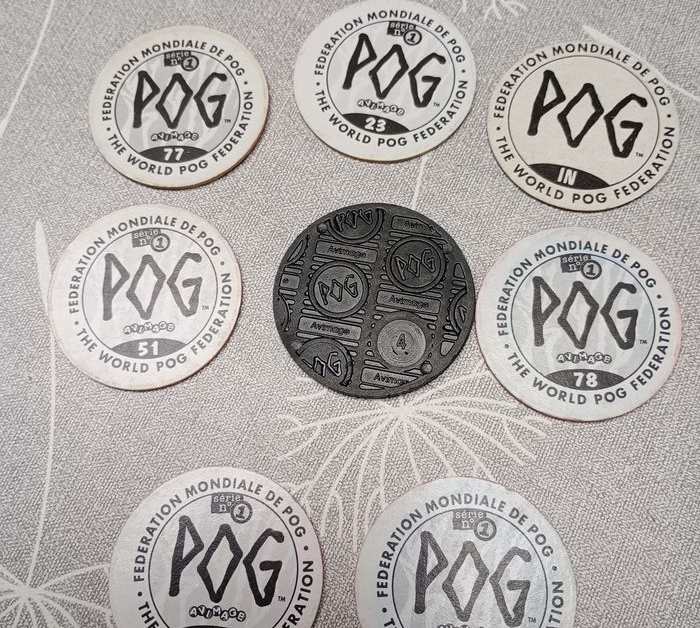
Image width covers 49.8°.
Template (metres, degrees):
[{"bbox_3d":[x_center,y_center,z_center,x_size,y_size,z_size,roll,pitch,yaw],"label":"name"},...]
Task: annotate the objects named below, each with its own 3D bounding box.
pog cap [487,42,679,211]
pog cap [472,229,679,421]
[{"bbox_3d":[0.051,-0.042,0.166,0.041,0.001,0.041,-1,75,3],"label":"pog cap"},{"bbox_3d":[0.047,0.002,0.154,0.041,0.001,0.041,-1,75,3],"label":"pog cap"}]

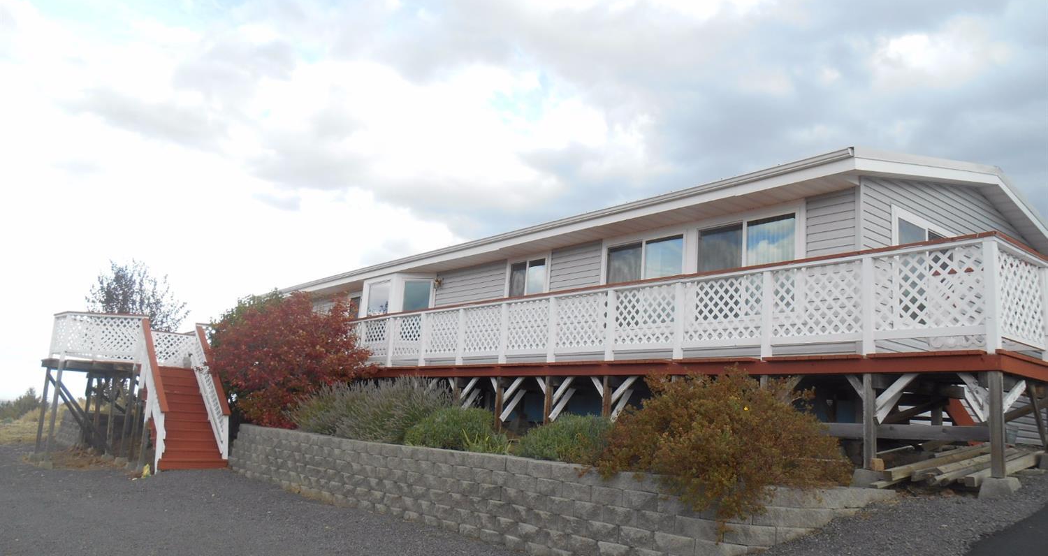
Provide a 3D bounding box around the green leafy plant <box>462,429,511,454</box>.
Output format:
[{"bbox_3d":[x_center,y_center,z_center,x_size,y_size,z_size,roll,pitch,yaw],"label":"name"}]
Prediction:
[{"bbox_3d":[-0.509,2.232,10.749,0.620,0.340,0.700,10,-12,-37],"label":"green leafy plant"}]

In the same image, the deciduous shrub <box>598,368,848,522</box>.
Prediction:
[{"bbox_3d":[1.885,1.589,7.715,2.150,1.470,2.500,10,-12,-37],"label":"deciduous shrub"}]

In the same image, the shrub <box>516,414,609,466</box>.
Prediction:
[{"bbox_3d":[0.498,2.004,9.894,1.150,0.600,1.250,10,-12,-37],"label":"shrub"}]

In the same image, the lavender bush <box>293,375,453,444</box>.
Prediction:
[{"bbox_3d":[-2.728,2.295,13.906,1.950,1.050,3.800,10,-12,-37],"label":"lavender bush"}]

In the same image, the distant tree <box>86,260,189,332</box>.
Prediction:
[{"bbox_3d":[-12.511,1.875,25.605,3.100,4.900,3.100,10,-12,-37],"label":"distant tree"}]

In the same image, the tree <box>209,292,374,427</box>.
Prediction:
[{"bbox_3d":[-4.759,1.656,16.231,3.100,2.900,3.100,10,-12,-37],"label":"tree"}]

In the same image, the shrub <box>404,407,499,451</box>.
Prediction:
[{"bbox_3d":[-1.082,2.255,11.881,1.300,0.620,1.450,10,-12,-37],"label":"shrub"}]

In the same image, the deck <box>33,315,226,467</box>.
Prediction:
[{"bbox_3d":[-8.726,2.525,17.607,3.300,3.100,4.700,10,-12,-37],"label":"deck"}]

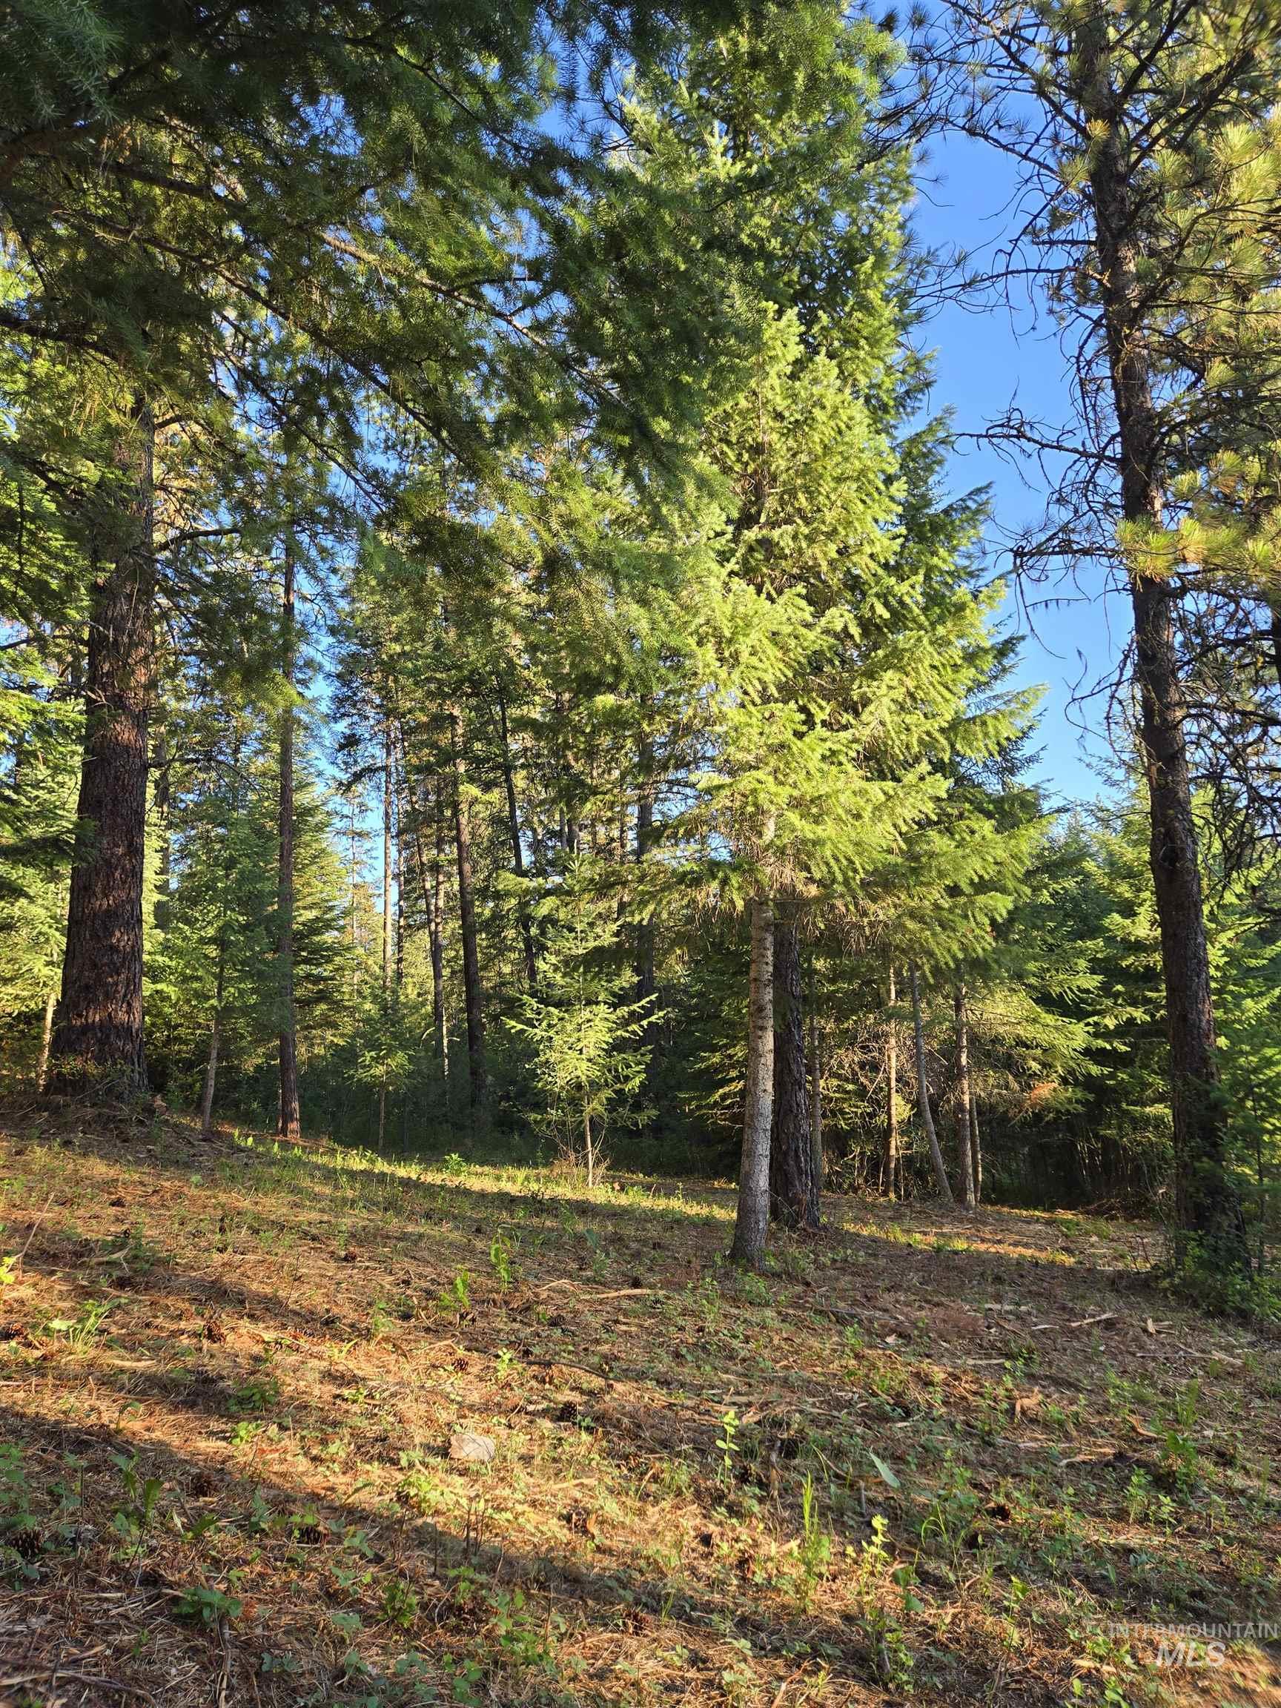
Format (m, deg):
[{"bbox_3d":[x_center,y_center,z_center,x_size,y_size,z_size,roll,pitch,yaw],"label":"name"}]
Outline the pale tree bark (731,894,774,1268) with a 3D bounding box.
[{"bbox_3d":[0.738,1.420,7.220,0.220,2.330,0.220,2,-6,6],"label":"pale tree bark"}]

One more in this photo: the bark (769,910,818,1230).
[{"bbox_3d":[1.100,1.577,8.430,0.310,2.320,0.310,-2,-6,7],"label":"bark"}]

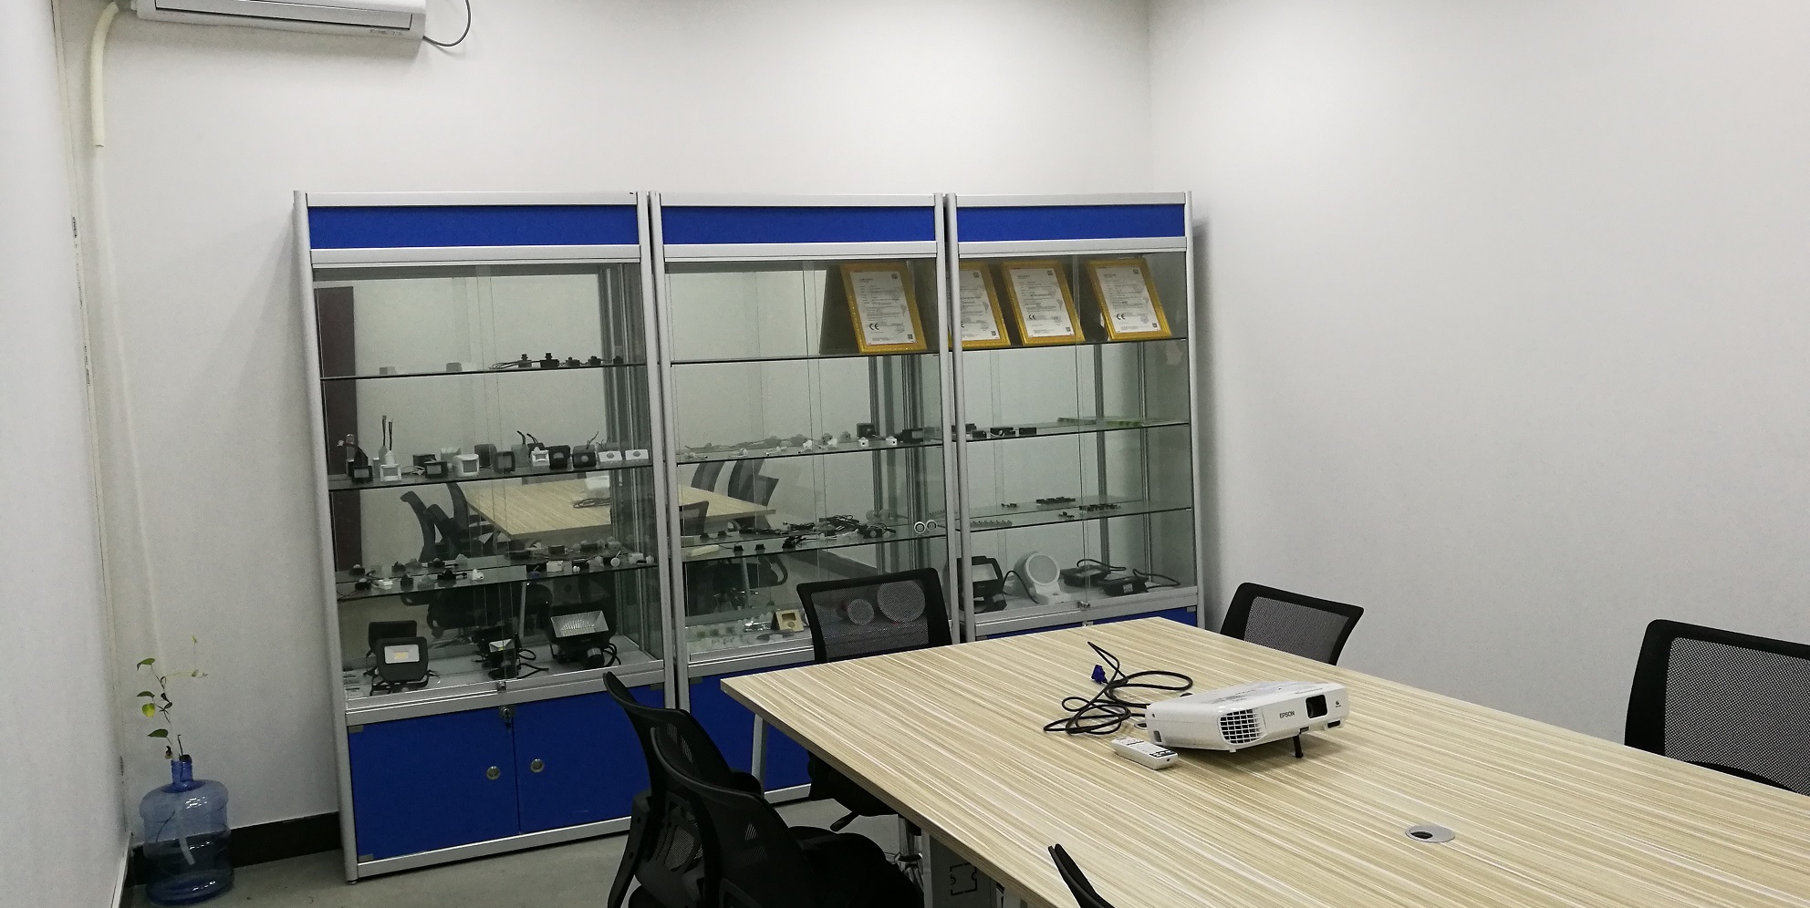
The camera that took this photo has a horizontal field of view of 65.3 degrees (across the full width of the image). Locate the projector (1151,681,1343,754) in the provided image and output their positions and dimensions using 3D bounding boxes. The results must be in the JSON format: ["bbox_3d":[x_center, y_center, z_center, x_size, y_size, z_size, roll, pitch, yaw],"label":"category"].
[{"bbox_3d":[0.607,0.462,2.506,0.288,0.088,0.240,-5,-4,-25],"label":"projector"}]

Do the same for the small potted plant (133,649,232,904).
[{"bbox_3d":[-2.074,0.906,4.053,0.250,0.722,0.260,-5,5,-25],"label":"small potted plant"}]

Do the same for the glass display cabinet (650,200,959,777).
[{"bbox_3d":[-0.349,0.136,4.798,1.000,1.990,0.320,-5,5,-24],"label":"glass display cabinet"}]

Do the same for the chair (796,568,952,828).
[{"bbox_3d":[0.016,0.779,3.593,0.590,0.868,0.590,-5,5,-25],"label":"chair"}]

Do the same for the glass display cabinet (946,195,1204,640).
[{"bbox_3d":[0.576,0.062,5.213,1.000,1.990,0.320,-5,5,-24],"label":"glass display cabinet"}]

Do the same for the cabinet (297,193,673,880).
[{"bbox_3d":[-1.275,0.210,4.381,1.000,1.990,0.320,-5,5,-24],"label":"cabinet"}]

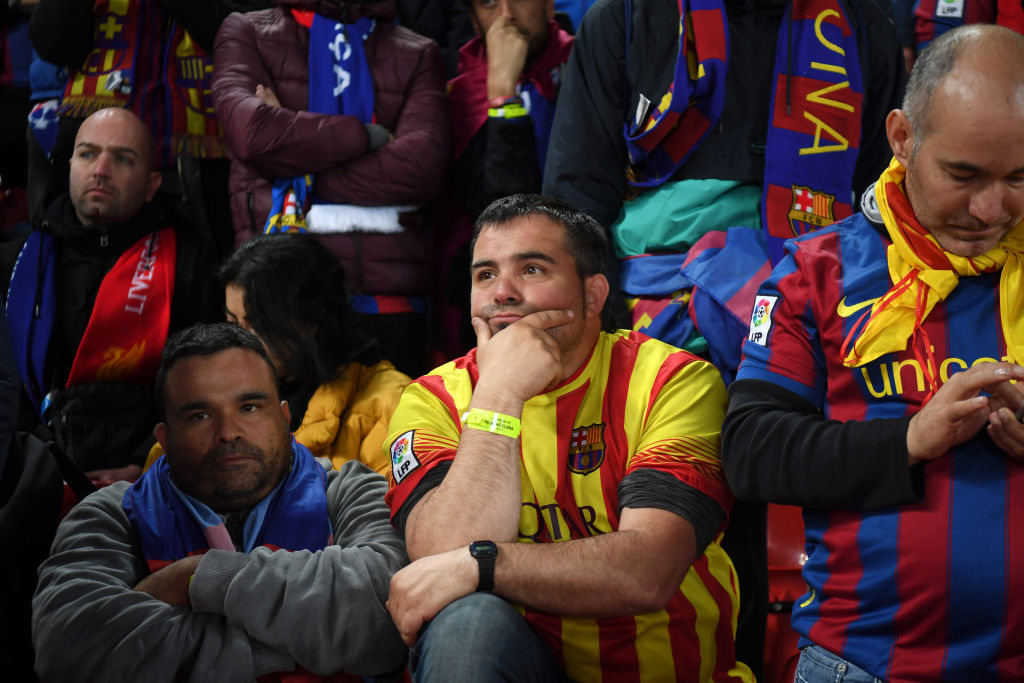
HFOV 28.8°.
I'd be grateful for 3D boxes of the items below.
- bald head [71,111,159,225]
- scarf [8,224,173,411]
[{"bbox_3d":[-0.751,-0.329,3.760,0.165,0.225,0.205,5,-6,7],"label":"bald head"},{"bbox_3d":[-0.800,-0.038,3.780,0.320,0.390,0.250,0,0,-1],"label":"scarf"}]

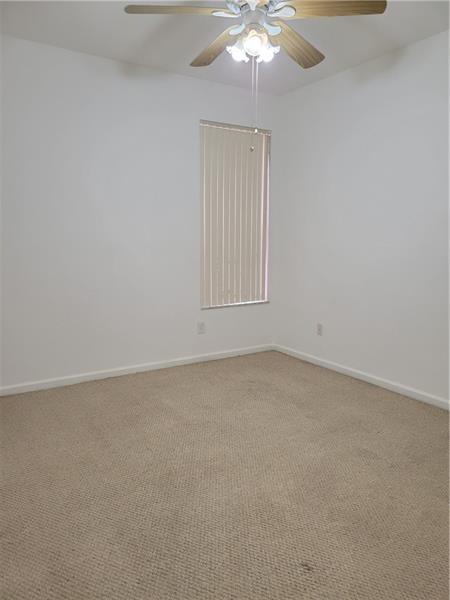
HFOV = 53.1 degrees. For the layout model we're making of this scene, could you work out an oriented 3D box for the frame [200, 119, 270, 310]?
[{"bbox_3d":[0.116,-0.819,4.544,0.843,1.778,0.100,-5,10,-33],"label":"frame"}]

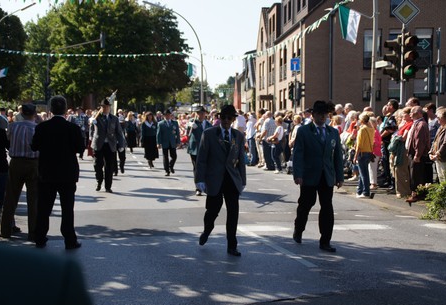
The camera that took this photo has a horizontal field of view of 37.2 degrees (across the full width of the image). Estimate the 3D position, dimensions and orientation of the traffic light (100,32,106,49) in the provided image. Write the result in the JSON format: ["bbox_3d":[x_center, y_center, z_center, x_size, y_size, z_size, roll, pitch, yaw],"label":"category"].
[{"bbox_3d":[-6.449,-5.984,35.500,0.300,0.900,0.340,2,4,30],"label":"traffic light"}]

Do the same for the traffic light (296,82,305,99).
[{"bbox_3d":[3.622,-2.874,31.000,0.420,0.800,0.300,0,3,-12],"label":"traffic light"}]

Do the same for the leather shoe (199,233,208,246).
[{"bbox_3d":[-0.234,1.059,8.100,0.110,0.120,0.280,1,30,13],"label":"leather shoe"}]

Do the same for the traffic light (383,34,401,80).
[{"bbox_3d":[3.910,-2.168,15.300,0.420,1.050,0.380,0,3,0],"label":"traffic light"}]

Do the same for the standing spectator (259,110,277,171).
[{"bbox_3d":[1.310,-0.337,19.100,0.380,1.700,0.500,1,4,21],"label":"standing spectator"}]

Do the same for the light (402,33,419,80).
[{"bbox_3d":[4.014,-2.034,14.200,0.310,0.960,0.380,0,4,-5],"label":"light"}]

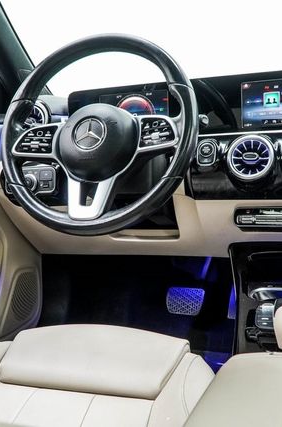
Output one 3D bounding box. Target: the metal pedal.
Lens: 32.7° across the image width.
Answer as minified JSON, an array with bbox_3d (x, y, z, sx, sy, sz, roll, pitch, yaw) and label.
[{"bbox_3d":[0.120,0.230,1.277,0.100,0.070,0.030,0,-22,20],"label":"metal pedal"}]

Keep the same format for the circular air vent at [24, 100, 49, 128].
[{"bbox_3d":[-0.254,-0.243,1.181,0.090,0.090,0.050,0,11,20],"label":"circular air vent"}]

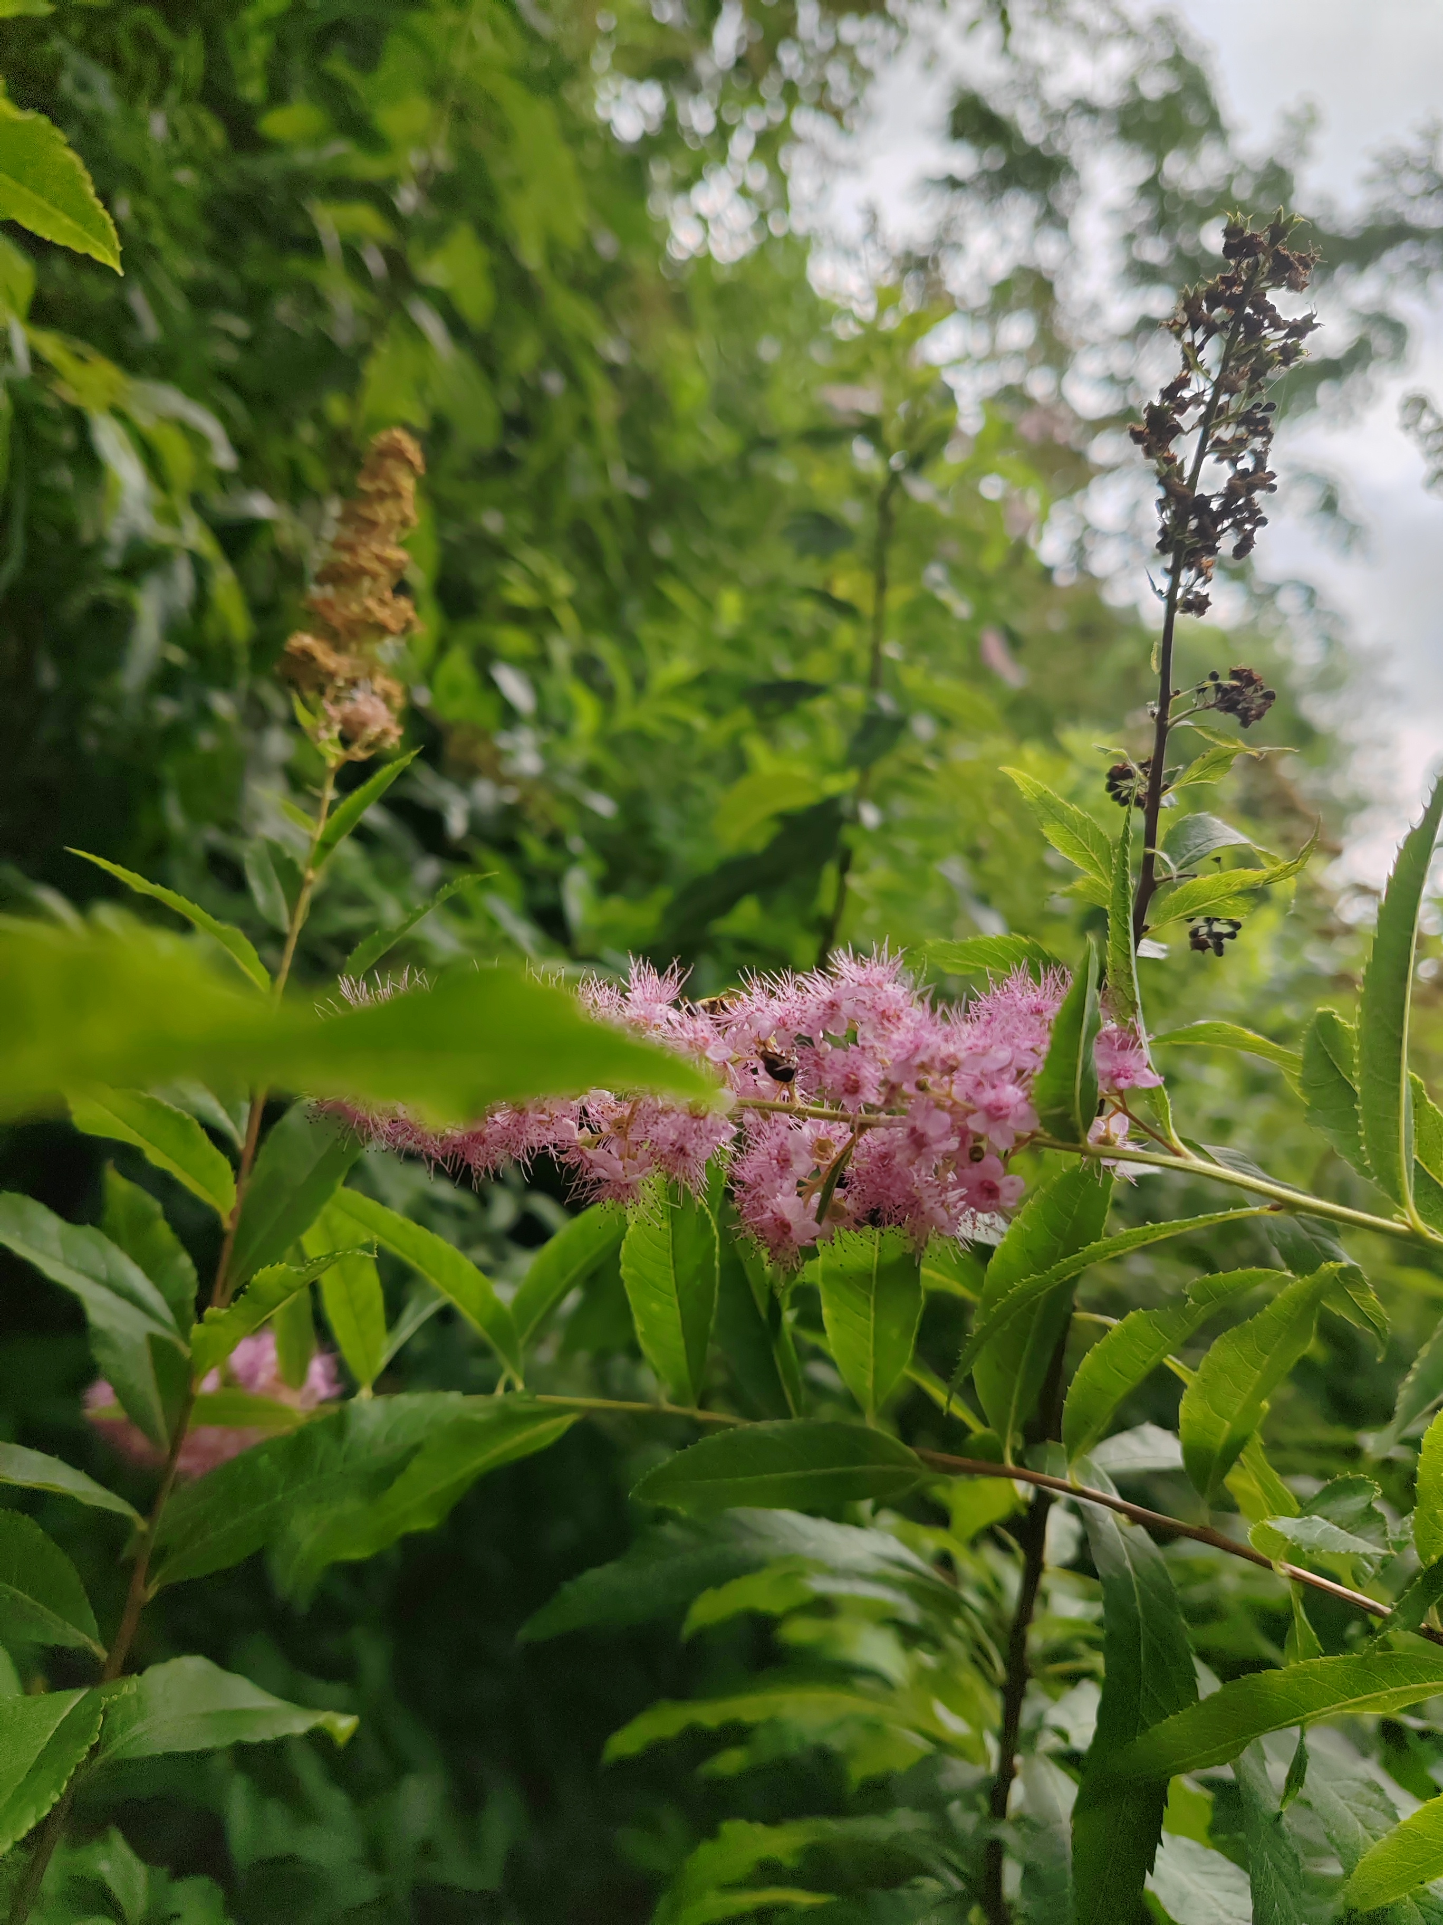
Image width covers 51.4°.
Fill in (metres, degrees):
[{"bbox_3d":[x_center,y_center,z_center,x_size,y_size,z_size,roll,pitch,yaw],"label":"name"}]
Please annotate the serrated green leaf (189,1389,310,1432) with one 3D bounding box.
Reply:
[{"bbox_3d":[-0.105,0.091,0.305,0.041,0.006,0.014,6,37,-14],"label":"serrated green leaf"}]

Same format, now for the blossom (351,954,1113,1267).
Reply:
[{"bbox_3d":[0.001,0.019,0.198,0.107,0.038,0.037,3,0,5],"label":"blossom"}]

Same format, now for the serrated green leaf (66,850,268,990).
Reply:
[{"bbox_3d":[-0.088,-0.007,0.240,0.040,0.006,0.011,35,6,0],"label":"serrated green leaf"}]

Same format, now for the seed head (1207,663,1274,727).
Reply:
[{"bbox_3d":[0.089,-0.046,0.258,0.012,0.011,0.011,2,-3,0],"label":"seed head"}]

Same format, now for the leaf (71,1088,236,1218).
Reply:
[{"bbox_3d":[-0.099,0.032,0.260,0.007,0.039,0.015,-27,20,42],"label":"leaf"}]

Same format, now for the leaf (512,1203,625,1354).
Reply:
[{"bbox_3d":[-0.023,0.049,0.233,0.011,0.031,0.006,36,9,0],"label":"leaf"}]

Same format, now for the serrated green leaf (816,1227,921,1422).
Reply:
[{"bbox_3d":[0.023,0.052,0.237,0.016,0.044,0.009,0,-9,0],"label":"serrated green leaf"}]

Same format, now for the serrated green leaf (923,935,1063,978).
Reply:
[{"bbox_3d":[0.049,0.002,0.264,0.034,0.007,0.013,12,45,5],"label":"serrated green leaf"}]

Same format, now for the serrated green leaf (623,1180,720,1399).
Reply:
[{"bbox_3d":[-0.006,0.047,0.218,0.014,0.036,0.006,-6,6,6],"label":"serrated green leaf"}]

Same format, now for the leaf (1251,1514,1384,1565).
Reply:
[{"bbox_3d":[0.081,0.078,0.203,0.018,0.007,0.009,5,3,6],"label":"leaf"}]

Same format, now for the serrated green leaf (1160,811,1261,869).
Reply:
[{"bbox_3d":[0.080,-0.020,0.245,0.017,0.009,0.011,5,3,11],"label":"serrated green leaf"}]

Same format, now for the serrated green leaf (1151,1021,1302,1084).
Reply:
[{"bbox_3d":[0.086,0.016,0.253,0.029,0.008,0.013,15,28,31],"label":"serrated green leaf"}]

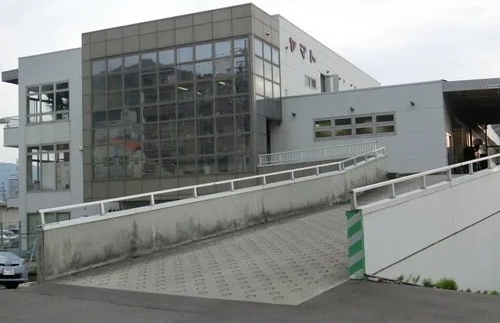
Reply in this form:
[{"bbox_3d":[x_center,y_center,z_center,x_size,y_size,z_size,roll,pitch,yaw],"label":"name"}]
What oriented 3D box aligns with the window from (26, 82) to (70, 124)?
[{"bbox_3d":[-12.365,-3.545,39.881,3.367,2.484,0.180,-4,-5,25],"label":"window"}]

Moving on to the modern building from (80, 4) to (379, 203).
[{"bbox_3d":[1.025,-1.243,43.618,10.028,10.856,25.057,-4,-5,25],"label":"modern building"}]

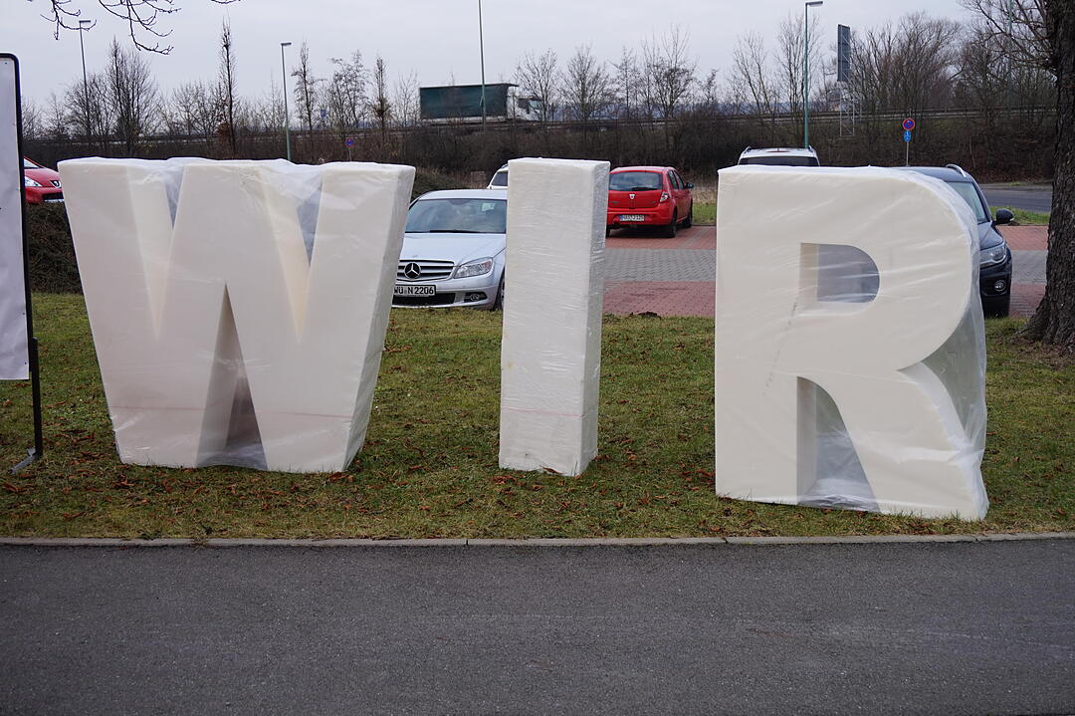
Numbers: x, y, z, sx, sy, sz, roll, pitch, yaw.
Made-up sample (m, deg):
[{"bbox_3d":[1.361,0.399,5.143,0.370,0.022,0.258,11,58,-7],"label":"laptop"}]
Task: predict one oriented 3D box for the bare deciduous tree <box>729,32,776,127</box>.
[{"bbox_3d":[13.769,-17.617,82.000,2.961,6.614,2.961,-1,10,0],"label":"bare deciduous tree"}]

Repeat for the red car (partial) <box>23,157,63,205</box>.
[{"bbox_3d":[-9.497,-2.990,22.047,4.050,1.470,1.760,5,12,32],"label":"red car (partial)"}]

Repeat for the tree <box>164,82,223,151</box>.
[{"bbox_3d":[-24.048,-16.893,90.000,3.927,5.166,3.927,-1,10,0],"label":"tree"}]

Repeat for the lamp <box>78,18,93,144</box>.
[{"bbox_3d":[-17.554,-10.106,50.514,0.600,6.100,0.220,-1,10,0],"label":"lamp"}]

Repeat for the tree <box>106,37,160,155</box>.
[{"bbox_3d":[-22.701,-14.575,72.000,2.925,6.925,2.925,-1,10,0],"label":"tree"}]

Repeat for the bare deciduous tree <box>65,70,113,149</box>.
[{"bbox_3d":[-28.015,-15.264,80.000,2.889,5.336,2.889,-1,10,0],"label":"bare deciduous tree"}]

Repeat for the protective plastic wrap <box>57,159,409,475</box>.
[{"bbox_3d":[-1.940,-0.289,8.463,2.215,1.954,0.550,2,11,7],"label":"protective plastic wrap"}]

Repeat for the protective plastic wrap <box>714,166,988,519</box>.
[{"bbox_3d":[1.837,-0.132,7.486,1.487,1.954,0.550,3,11,24],"label":"protective plastic wrap"}]

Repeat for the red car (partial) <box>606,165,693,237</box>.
[{"bbox_3d":[2.361,-3.469,27.814,1.780,1.530,4.030,1,10,13],"label":"red car (partial)"}]

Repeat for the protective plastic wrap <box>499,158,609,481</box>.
[{"bbox_3d":[0.110,-0.273,8.203,0.559,1.954,0.550,4,11,12],"label":"protective plastic wrap"}]

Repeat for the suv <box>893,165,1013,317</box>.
[{"bbox_3d":[4.667,-1.526,15.838,1.830,1.690,4.430,1,10,13],"label":"suv"}]

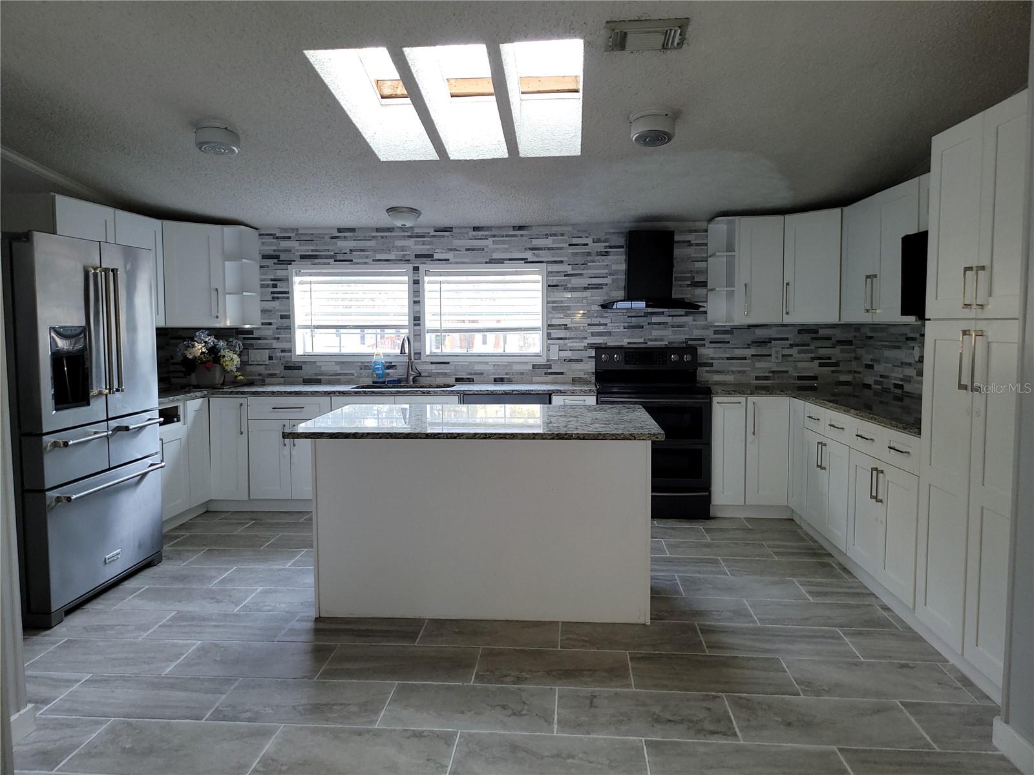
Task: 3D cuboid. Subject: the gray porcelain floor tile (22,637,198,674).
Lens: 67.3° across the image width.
[{"bbox_3d":[-1.686,1.122,3.241,0.610,0.010,0.327,0,5,5],"label":"gray porcelain floor tile"}]

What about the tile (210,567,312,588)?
[{"bbox_3d":[-1.288,1.036,4.201,0.612,0.010,0.321,0,5,5],"label":"tile"}]

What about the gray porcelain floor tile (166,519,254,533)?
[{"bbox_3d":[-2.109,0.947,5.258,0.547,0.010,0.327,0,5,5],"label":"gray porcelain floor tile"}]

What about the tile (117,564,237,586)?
[{"bbox_3d":[-1.871,1.019,4.188,0.601,0.010,0.322,0,5,5],"label":"tile"}]

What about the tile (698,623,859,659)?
[{"bbox_3d":[1.115,1.099,3.351,0.612,0.012,0.328,0,5,5],"label":"tile"}]

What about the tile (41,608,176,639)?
[{"bbox_3d":[-1.915,1.077,3.542,0.601,0.010,0.322,0,5,5],"label":"tile"}]

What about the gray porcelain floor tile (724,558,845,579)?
[{"bbox_3d":[1.442,0.992,4.226,0.601,0.010,0.322,0,5,5],"label":"gray porcelain floor tile"}]

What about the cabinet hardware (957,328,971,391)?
[{"bbox_3d":[1.664,-0.098,2.891,0.033,0.226,0.013,0,5,5],"label":"cabinet hardware"}]

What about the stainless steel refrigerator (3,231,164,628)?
[{"bbox_3d":[-2.480,0.164,3.990,0.894,1.796,0.965,0,5,5],"label":"stainless steel refrigerator"}]

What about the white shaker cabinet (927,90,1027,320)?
[{"bbox_3d":[1.974,-0.621,2.800,0.600,0.745,0.800,0,5,5],"label":"white shaker cabinet"}]

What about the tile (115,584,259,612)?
[{"bbox_3d":[-1.644,1.067,3.906,0.612,0.010,0.321,0,5,5],"label":"tile"}]

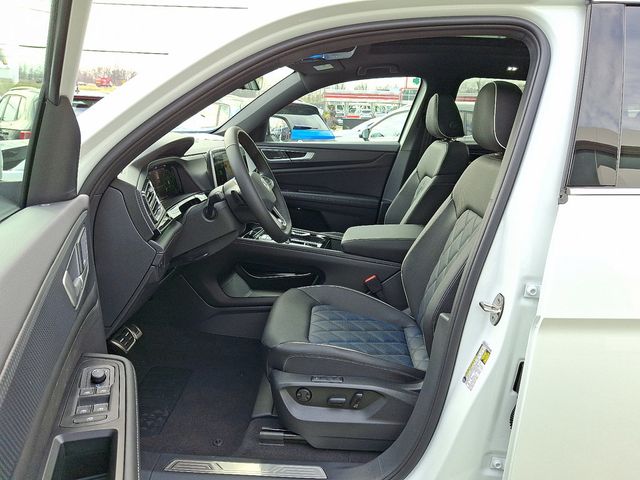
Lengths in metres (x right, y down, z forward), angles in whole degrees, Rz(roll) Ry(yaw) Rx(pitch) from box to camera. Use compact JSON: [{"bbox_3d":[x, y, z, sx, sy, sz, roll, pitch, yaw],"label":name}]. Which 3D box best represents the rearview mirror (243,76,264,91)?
[{"bbox_3d":[-0.271,-0.604,1.732,0.050,0.070,0.240,5,16,18],"label":"rearview mirror"}]

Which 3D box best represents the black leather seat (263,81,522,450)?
[{"bbox_3d":[0.216,0.046,1.466,0.790,1.060,0.550,1,15,3],"label":"black leather seat"}]

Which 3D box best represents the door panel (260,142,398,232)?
[{"bbox_3d":[0.027,-0.231,2.590,0.840,0.620,0.130,1,15,3],"label":"door panel"}]

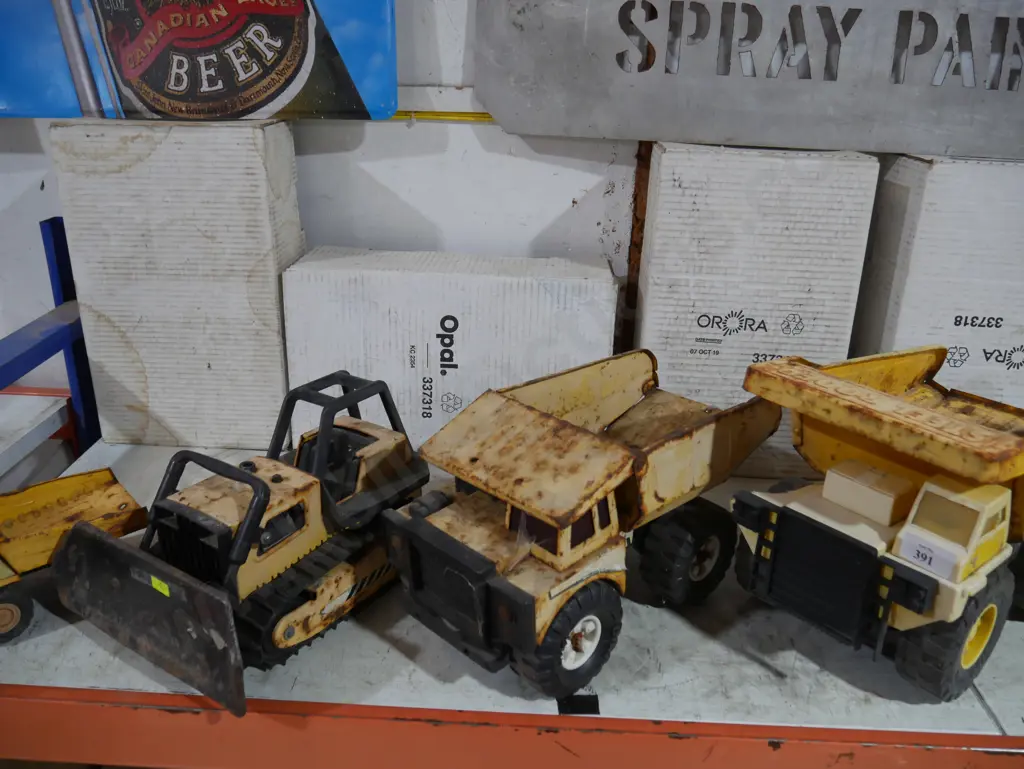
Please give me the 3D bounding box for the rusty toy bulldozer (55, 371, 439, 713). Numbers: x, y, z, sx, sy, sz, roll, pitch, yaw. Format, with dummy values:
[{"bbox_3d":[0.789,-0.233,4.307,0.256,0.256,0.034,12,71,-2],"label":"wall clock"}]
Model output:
[{"bbox_3d":[-0.261,0.123,0.900,0.286,0.209,0.348,15,24,34],"label":"rusty toy bulldozer"}]

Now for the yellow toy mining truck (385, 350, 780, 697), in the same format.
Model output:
[{"bbox_3d":[0.094,0.122,0.889,0.203,0.233,0.441,20,27,41],"label":"yellow toy mining truck"}]

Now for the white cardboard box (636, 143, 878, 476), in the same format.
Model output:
[{"bbox_3d":[0.333,-0.108,1.210,0.272,0.453,0.176,3,20,5],"label":"white cardboard box"}]

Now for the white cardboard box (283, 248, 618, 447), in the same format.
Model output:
[{"bbox_3d":[-0.088,-0.049,1.284,0.467,0.275,0.177,2,20,3],"label":"white cardboard box"}]

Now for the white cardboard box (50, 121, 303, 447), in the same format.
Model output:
[{"bbox_3d":[-0.480,-0.154,1.268,0.278,0.467,0.176,1,20,-2],"label":"white cardboard box"}]

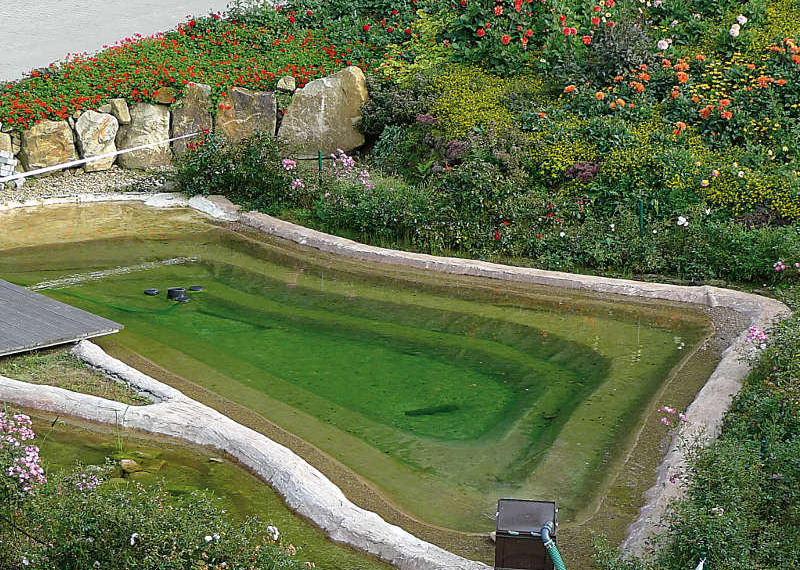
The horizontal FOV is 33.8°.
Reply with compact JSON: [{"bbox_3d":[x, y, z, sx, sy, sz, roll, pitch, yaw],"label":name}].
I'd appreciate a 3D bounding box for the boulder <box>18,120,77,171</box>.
[{"bbox_3d":[-4.780,-1.901,17.900,0.752,0.602,0.620,-4,17,-13],"label":"boulder"}]

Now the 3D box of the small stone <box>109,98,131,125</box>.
[{"bbox_3d":[-3.855,-2.385,18.100,0.268,0.335,0.270,-4,17,-13],"label":"small stone"}]

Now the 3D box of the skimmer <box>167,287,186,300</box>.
[{"bbox_3d":[-2.188,0.083,12.900,0.190,0.120,0.190,0,16,0],"label":"skimmer"}]

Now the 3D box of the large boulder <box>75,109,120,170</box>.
[{"bbox_3d":[-4.125,-1.968,17.900,0.561,0.774,0.520,-4,17,-13],"label":"large boulder"}]

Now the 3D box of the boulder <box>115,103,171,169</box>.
[{"bbox_3d":[-3.521,-2.035,18.000,0.723,0.818,0.600,-4,17,-13],"label":"boulder"}]

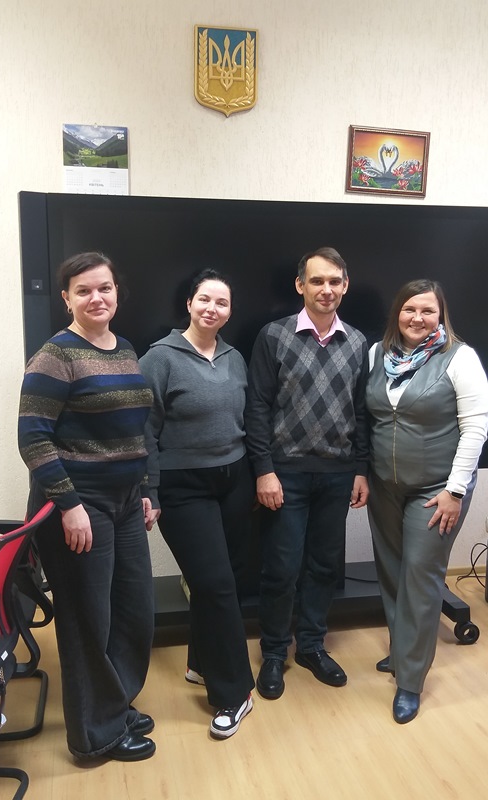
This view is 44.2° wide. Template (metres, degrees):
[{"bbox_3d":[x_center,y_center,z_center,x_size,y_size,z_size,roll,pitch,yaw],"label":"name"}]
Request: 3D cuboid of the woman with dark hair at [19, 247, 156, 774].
[{"bbox_3d":[-0.504,0.370,1.973,0.480,1.685,0.400,-7,10,-43],"label":"woman with dark hair"}]

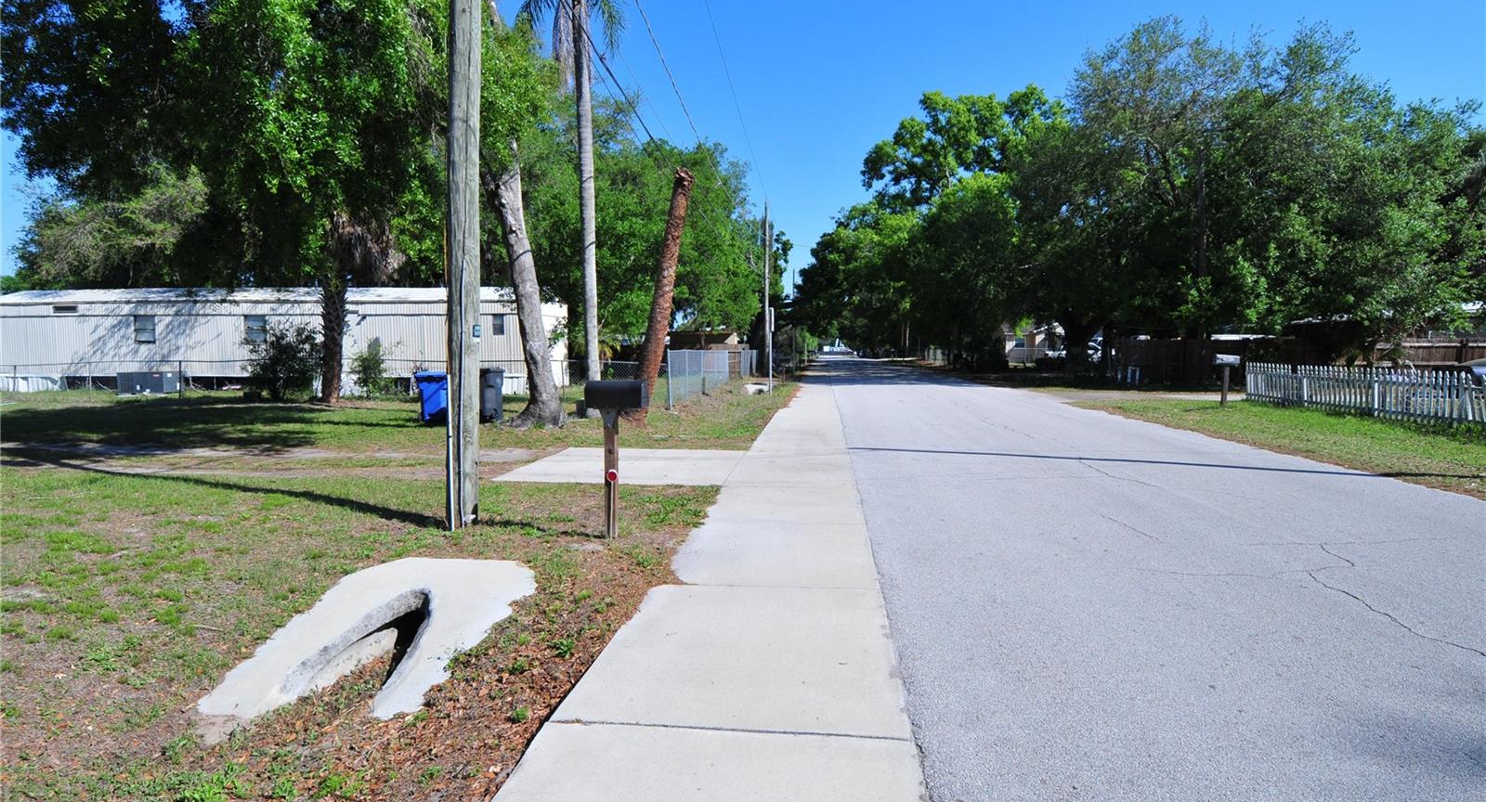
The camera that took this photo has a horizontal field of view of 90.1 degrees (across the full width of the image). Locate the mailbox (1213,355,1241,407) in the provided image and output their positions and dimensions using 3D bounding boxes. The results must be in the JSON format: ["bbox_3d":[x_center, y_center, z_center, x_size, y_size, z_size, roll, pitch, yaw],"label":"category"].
[{"bbox_3d":[11.500,-0.510,17.650,0.540,1.210,0.220,0,4,6],"label":"mailbox"}]

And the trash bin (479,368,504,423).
[{"bbox_3d":[-5.550,-0.140,16.250,0.660,1.150,0.780,-2,4,-22],"label":"trash bin"}]

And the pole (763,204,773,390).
[{"bbox_3d":[1.485,-6.670,45.160,0.280,10.450,0.280,0,4,6],"label":"pole"}]

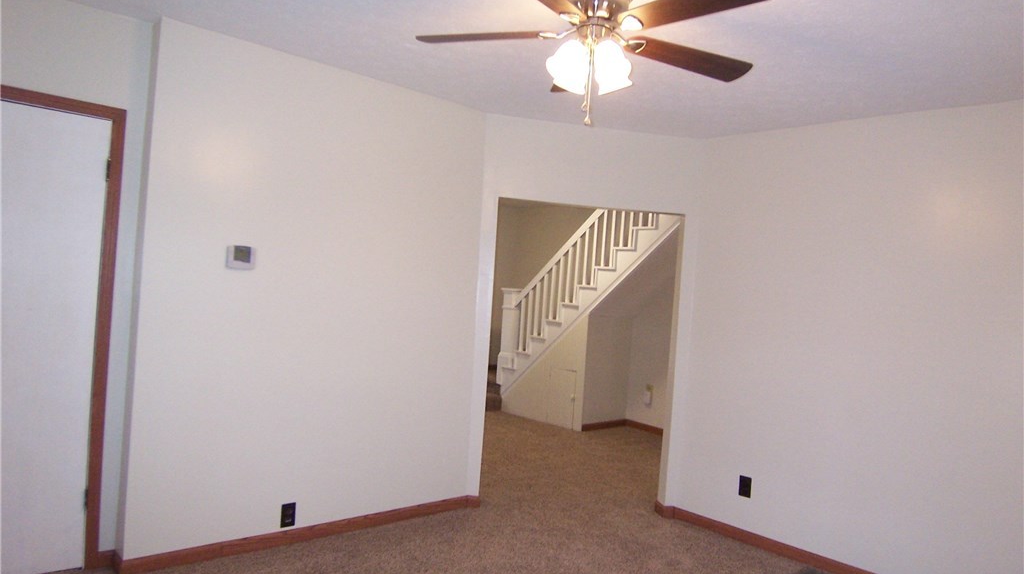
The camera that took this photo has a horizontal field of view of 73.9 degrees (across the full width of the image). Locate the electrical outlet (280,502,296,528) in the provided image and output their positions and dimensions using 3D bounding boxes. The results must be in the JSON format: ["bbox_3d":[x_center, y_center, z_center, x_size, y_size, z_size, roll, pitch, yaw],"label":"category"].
[{"bbox_3d":[-1.134,1.163,3.460,0.071,0.115,0.010,4,0,-41],"label":"electrical outlet"}]

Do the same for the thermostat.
[{"bbox_3d":[-1.287,-0.137,3.236,0.130,0.103,0.028,4,0,-41],"label":"thermostat"}]

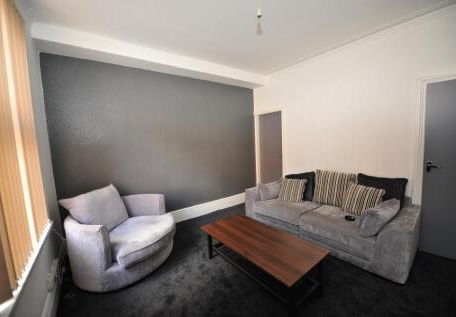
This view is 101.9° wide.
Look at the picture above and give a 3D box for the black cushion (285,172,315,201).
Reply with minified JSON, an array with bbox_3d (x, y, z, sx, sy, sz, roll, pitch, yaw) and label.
[{"bbox_3d":[1.265,0.491,3.228,0.480,0.470,0.160,0,-13,37],"label":"black cushion"}]

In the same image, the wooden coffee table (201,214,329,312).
[{"bbox_3d":[0.297,1.046,1.969,0.597,0.415,1.279,-6,5,-36],"label":"wooden coffee table"}]

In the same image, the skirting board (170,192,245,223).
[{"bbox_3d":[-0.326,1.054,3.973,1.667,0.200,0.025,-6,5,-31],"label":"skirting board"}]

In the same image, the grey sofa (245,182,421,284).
[{"bbox_3d":[1.335,0.806,2.823,0.885,0.660,2.120,-6,5,-37],"label":"grey sofa"}]

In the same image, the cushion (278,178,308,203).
[{"bbox_3d":[1.108,0.545,3.159,0.410,0.400,0.140,-1,-17,34],"label":"cushion"}]

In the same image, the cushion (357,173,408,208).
[{"bbox_3d":[1.959,0.473,2.387,0.160,0.500,0.510,16,-9,-37],"label":"cushion"}]

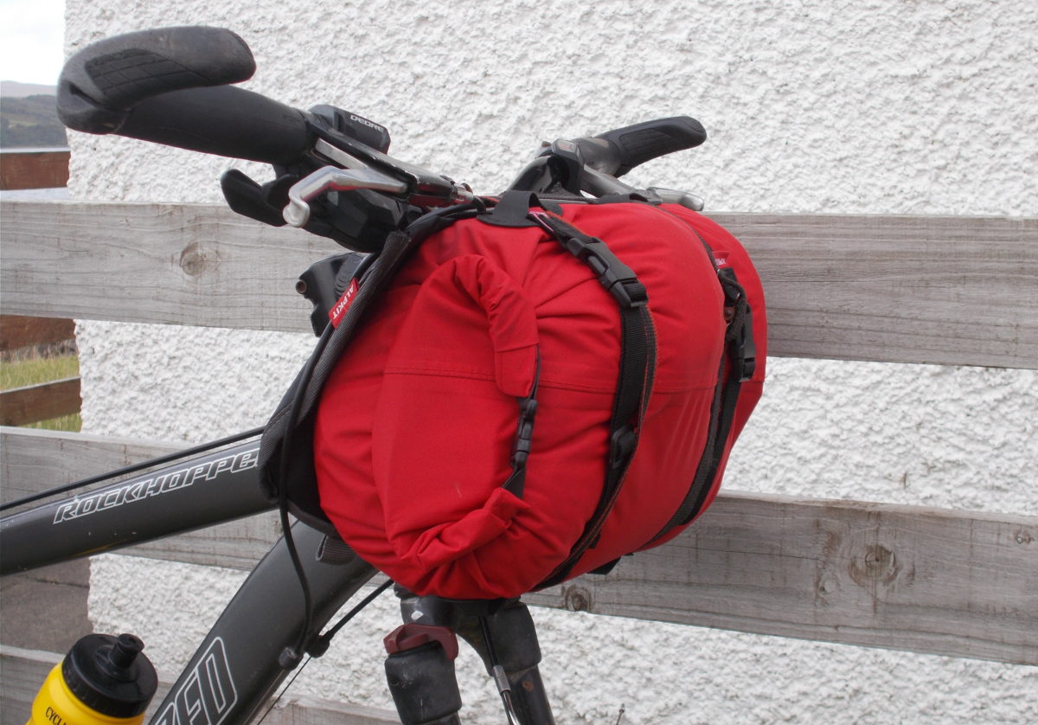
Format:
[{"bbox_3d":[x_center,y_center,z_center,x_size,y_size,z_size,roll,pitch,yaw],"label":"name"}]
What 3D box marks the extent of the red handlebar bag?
[{"bbox_3d":[0.022,0.017,1.055,0.220,0.230,0.360,3,8,28],"label":"red handlebar bag"}]

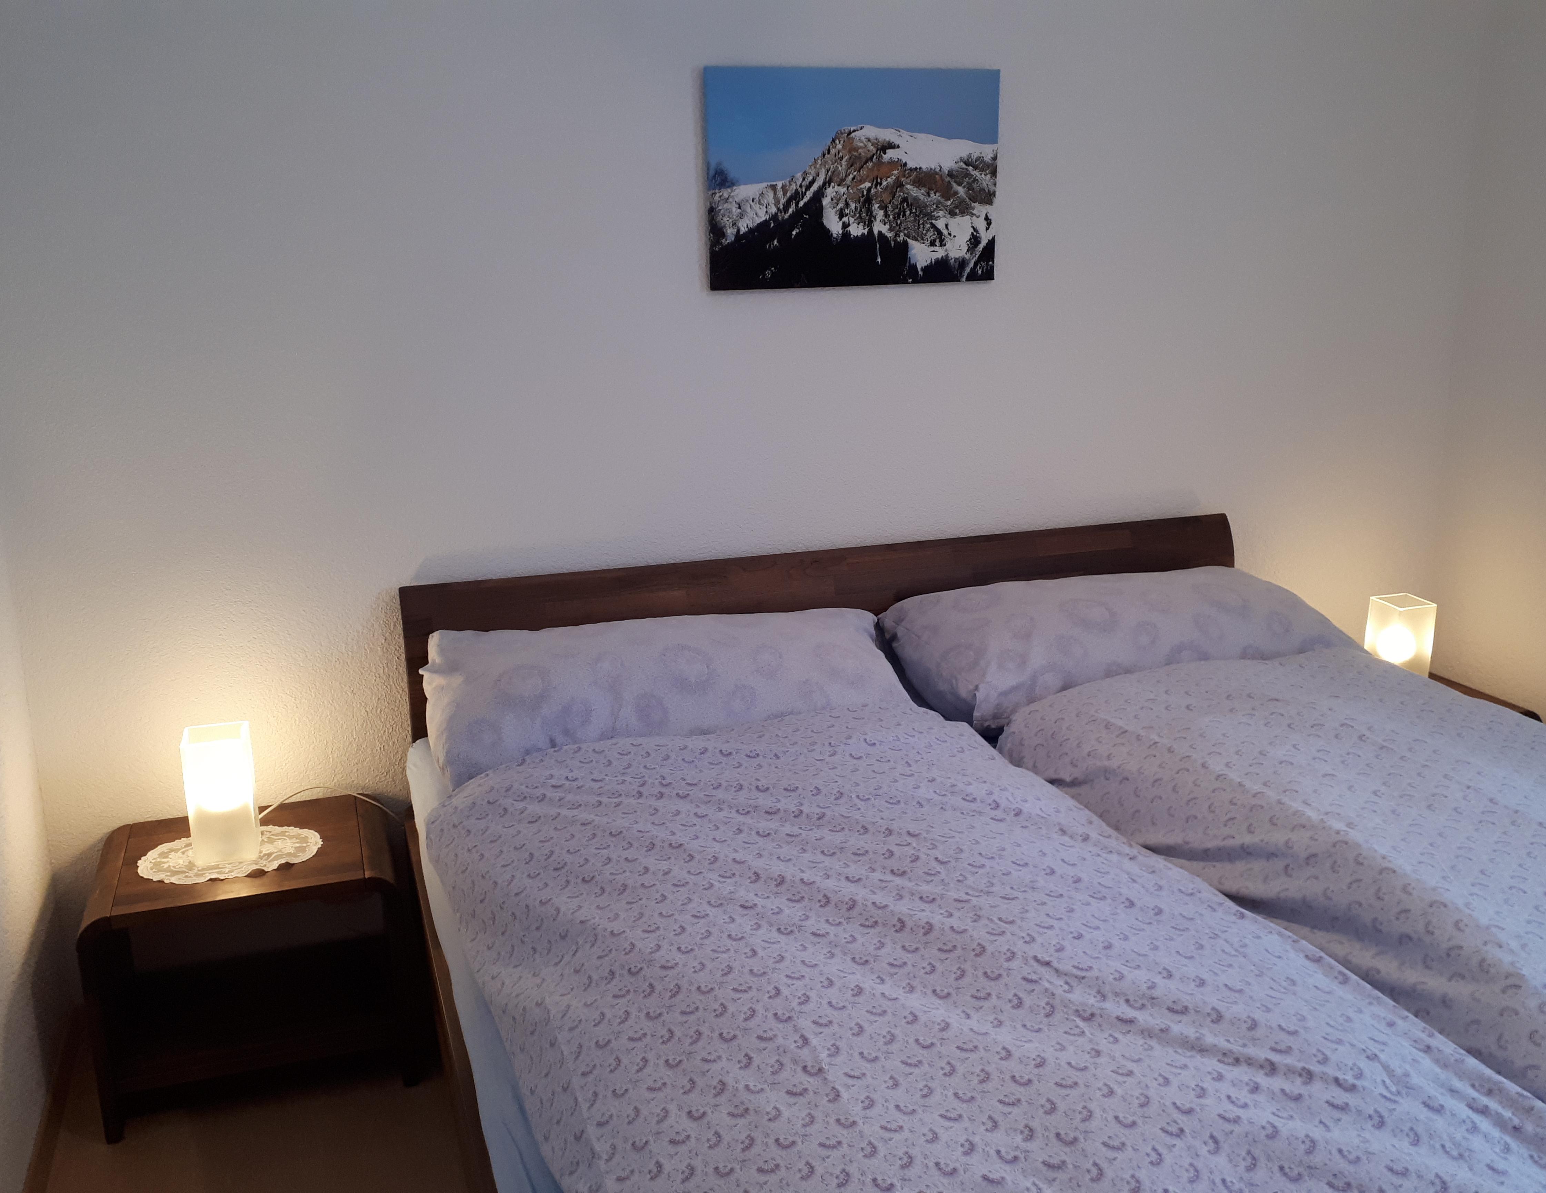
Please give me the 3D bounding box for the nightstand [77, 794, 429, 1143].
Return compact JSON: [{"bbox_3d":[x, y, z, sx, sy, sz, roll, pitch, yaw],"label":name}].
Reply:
[{"bbox_3d":[-0.906,0.629,2.183,0.484,0.403,0.342,-6,17,-20],"label":"nightstand"}]

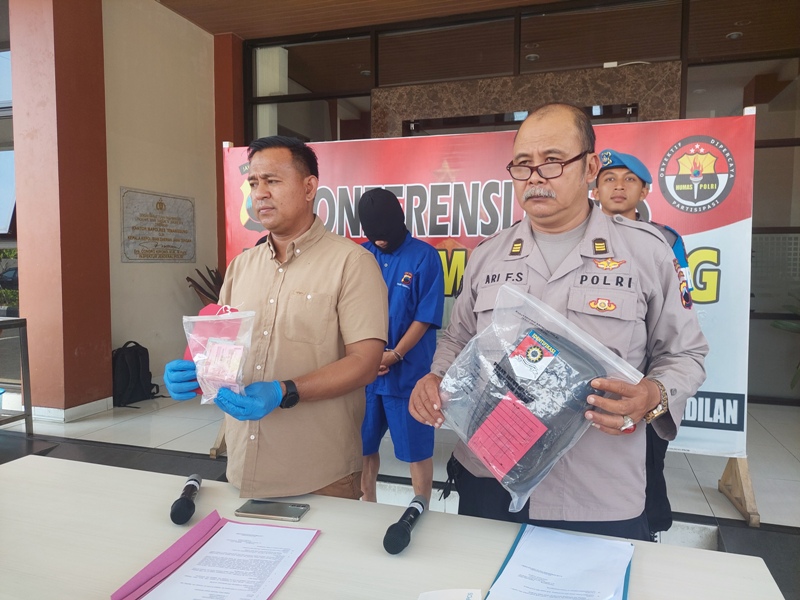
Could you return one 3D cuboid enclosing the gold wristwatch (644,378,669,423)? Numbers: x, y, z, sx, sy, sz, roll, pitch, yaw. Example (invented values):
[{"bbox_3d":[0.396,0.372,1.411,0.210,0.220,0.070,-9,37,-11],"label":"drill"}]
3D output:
[{"bbox_3d":[0.495,0.194,1.070,0.068,0.065,0.038,-32,0,36],"label":"gold wristwatch"}]

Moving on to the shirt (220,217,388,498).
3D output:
[{"bbox_3d":[-0.255,0.140,1.480,0.470,0.715,0.300,2,4,26],"label":"shirt"}]

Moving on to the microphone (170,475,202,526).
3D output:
[{"bbox_3d":[-0.507,0.474,1.335,0.056,0.056,0.238,0,1,-12],"label":"microphone"}]

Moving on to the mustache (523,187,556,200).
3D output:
[{"bbox_3d":[0.296,-0.225,1.170,0.075,0.030,0.028,3,5,38],"label":"mustache"}]

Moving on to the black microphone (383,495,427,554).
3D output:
[{"bbox_3d":[0.017,0.484,1.214,0.056,0.056,0.233,1,1,14],"label":"black microphone"}]

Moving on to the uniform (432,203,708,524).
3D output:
[{"bbox_3d":[0.383,0.124,1.240,0.560,0.690,0.370,2,4,27],"label":"uniform"}]

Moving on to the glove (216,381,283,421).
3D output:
[{"bbox_3d":[-0.334,0.223,1.230,0.155,0.090,0.090,-8,7,-33],"label":"glove"}]

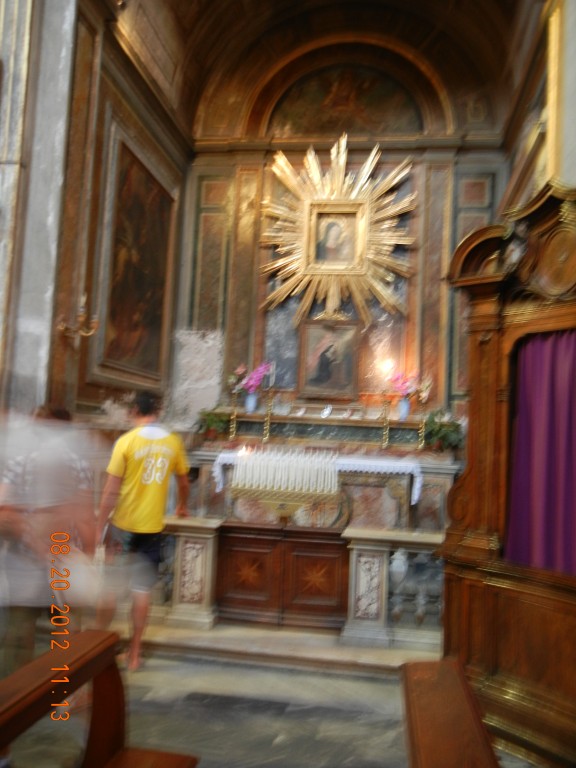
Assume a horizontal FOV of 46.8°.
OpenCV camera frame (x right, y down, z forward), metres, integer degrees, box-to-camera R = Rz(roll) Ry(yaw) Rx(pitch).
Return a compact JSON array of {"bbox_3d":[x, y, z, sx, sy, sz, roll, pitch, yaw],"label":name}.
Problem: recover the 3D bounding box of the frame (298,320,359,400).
[{"bbox_3d":[0.453,-0.251,7.386,0.660,0.860,0.080,3,-4,9],"label":"frame"}]

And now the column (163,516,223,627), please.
[{"bbox_3d":[-0.697,1.407,5.041,0.365,0.750,0.370,3,-4,9],"label":"column"}]

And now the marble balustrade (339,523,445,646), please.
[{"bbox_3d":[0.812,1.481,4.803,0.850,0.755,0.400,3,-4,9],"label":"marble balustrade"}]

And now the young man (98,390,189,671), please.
[{"bbox_3d":[-0.958,0.935,4.432,0.550,1.770,0.400,4,-4,-7],"label":"young man"}]

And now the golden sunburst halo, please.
[{"bbox_3d":[0.539,-1.762,7.535,1.750,2.180,0.220,3,-4,9],"label":"golden sunburst halo"}]

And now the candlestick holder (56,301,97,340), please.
[{"bbox_3d":[-1.568,-0.458,4.952,0.200,0.260,0.420,3,-4,9],"label":"candlestick holder"}]

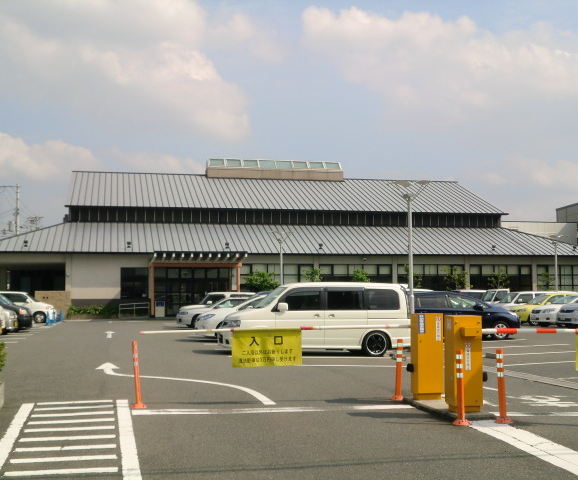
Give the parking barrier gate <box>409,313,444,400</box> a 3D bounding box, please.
[{"bbox_3d":[1.755,1.480,10.330,0.340,1.080,0.280,1,-4,-12],"label":"parking barrier gate"}]

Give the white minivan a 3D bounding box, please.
[{"bbox_3d":[0.518,2.006,20.847,4.700,1.840,1.710,0,-4,-12],"label":"white minivan"}]

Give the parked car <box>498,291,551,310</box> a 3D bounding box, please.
[{"bbox_3d":[12.386,3.601,42.999,3.450,1.640,1.500,1,-4,-15],"label":"parked car"}]

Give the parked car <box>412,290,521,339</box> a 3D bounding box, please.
[{"bbox_3d":[5.347,2.526,27.398,4.570,1.590,1.700,0,-4,-12],"label":"parked car"}]

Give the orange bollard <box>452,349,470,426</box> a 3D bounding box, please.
[{"bbox_3d":[1.909,1.623,8.999,0.210,0.825,0.210,0,-4,-12],"label":"orange bollard"}]

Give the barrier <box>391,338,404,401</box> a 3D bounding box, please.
[{"bbox_3d":[1.464,1.740,10.950,0.200,0.805,0.200,0,-4,0],"label":"barrier"}]

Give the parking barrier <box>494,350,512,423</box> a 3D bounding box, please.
[{"bbox_3d":[2.399,1.627,9.117,0.210,0.825,0.210,0,-4,-12],"label":"parking barrier"}]

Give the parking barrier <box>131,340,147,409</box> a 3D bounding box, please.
[{"bbox_3d":[-1.840,1.648,10.000,0.200,0.810,0.200,0,-4,0],"label":"parking barrier"}]

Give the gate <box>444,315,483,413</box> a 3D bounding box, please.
[{"bbox_3d":[2.064,1.466,9.598,0.360,1.100,0.310,0,-4,-12],"label":"gate"}]

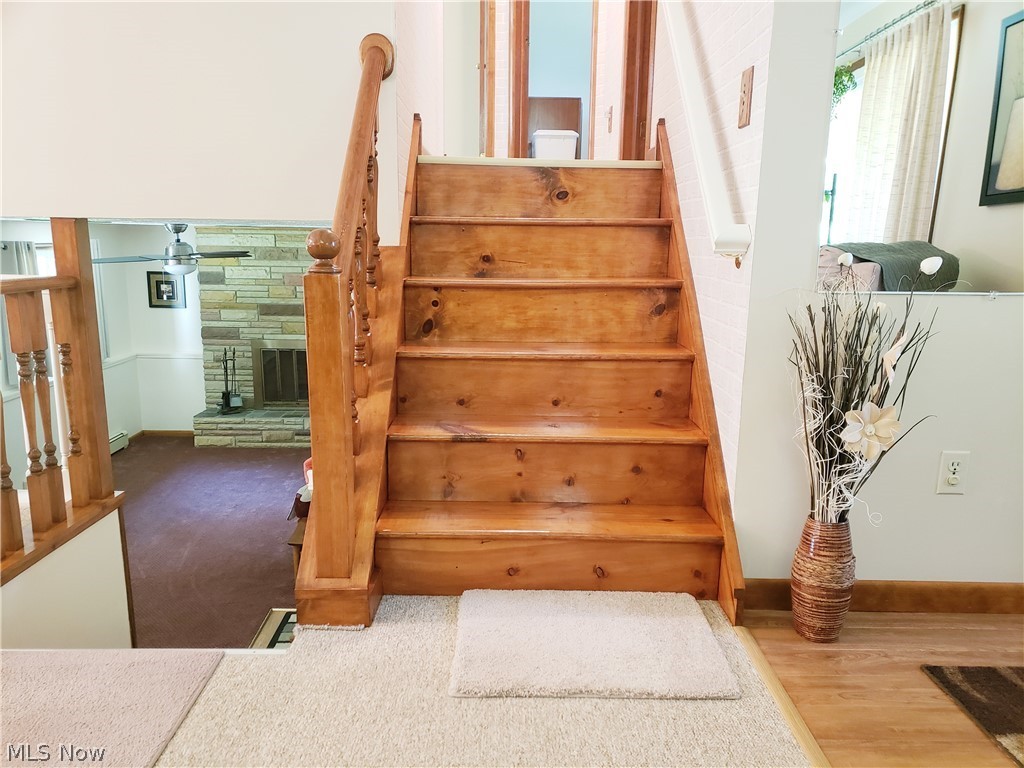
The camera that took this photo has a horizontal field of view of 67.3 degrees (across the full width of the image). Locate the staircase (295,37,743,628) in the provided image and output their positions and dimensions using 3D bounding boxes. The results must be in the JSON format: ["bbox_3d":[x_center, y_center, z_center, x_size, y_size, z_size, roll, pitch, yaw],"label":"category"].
[{"bbox_3d":[0.030,-0.284,2.405,1.133,1.579,1.268,1,11,-1],"label":"staircase"}]

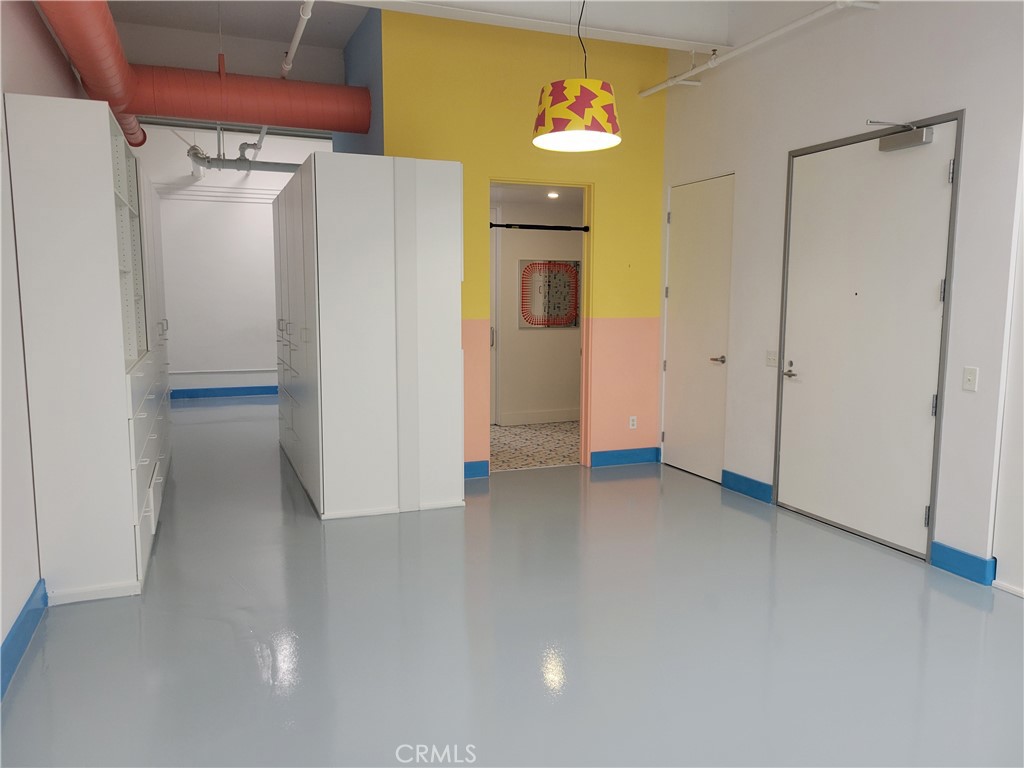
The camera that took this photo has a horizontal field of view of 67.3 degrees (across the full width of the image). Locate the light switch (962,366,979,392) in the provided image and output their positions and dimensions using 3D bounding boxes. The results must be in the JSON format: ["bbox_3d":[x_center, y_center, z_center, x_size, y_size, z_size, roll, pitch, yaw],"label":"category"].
[{"bbox_3d":[2.377,-0.022,3.995,0.012,0.125,0.081,-2,7,-21],"label":"light switch"}]

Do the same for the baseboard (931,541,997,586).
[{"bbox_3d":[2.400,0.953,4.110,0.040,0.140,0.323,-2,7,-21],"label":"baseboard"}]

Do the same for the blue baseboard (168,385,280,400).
[{"bbox_3d":[-4.075,0.125,10.931,1.435,0.128,0.020,-2,7,-21],"label":"blue baseboard"}]

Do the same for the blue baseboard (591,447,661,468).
[{"bbox_3d":[0.997,0.643,6.704,0.664,0.132,0.020,-2,7,-21],"label":"blue baseboard"}]

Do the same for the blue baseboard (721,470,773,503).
[{"bbox_3d":[1.753,0.759,5.737,0.020,0.135,0.550,-2,7,-21],"label":"blue baseboard"}]

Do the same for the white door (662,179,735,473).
[{"bbox_3d":[1.509,-0.437,6.274,0.050,2.373,0.880,-2,7,-21],"label":"white door"}]

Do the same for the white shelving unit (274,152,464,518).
[{"bbox_3d":[-1.365,-0.475,6.592,1.000,2.365,3.143,-2,7,-21],"label":"white shelving unit"}]

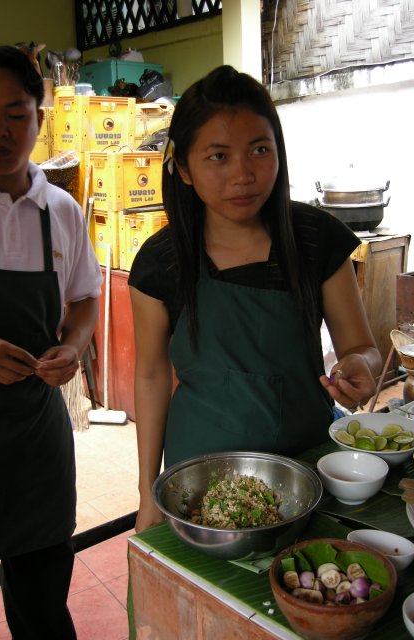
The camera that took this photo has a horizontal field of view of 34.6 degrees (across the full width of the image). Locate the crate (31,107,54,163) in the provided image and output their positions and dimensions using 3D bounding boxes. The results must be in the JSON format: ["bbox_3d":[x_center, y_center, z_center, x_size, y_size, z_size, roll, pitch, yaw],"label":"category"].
[{"bbox_3d":[-1.006,-1.194,4.298,0.310,0.320,0.380,-3,14,-11],"label":"crate"}]

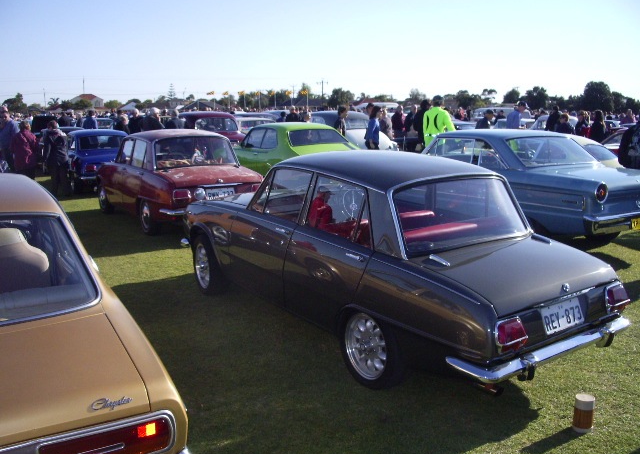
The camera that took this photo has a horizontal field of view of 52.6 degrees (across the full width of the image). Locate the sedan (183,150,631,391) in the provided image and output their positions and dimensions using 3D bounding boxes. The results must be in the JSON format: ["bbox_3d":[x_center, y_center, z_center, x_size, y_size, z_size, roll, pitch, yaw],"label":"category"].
[{"bbox_3d":[0.250,0.090,5.020,1.490,1.370,4.000,-7,13,-34],"label":"sedan"}]

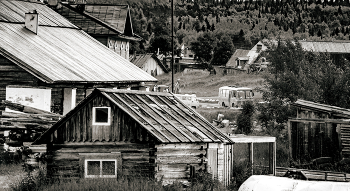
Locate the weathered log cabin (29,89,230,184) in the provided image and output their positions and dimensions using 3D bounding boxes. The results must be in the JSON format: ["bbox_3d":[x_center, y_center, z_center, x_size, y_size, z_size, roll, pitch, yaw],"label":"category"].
[{"bbox_3d":[-1.531,1.494,112.000,5.100,3.500,5.800,0,0,28],"label":"weathered log cabin"}]

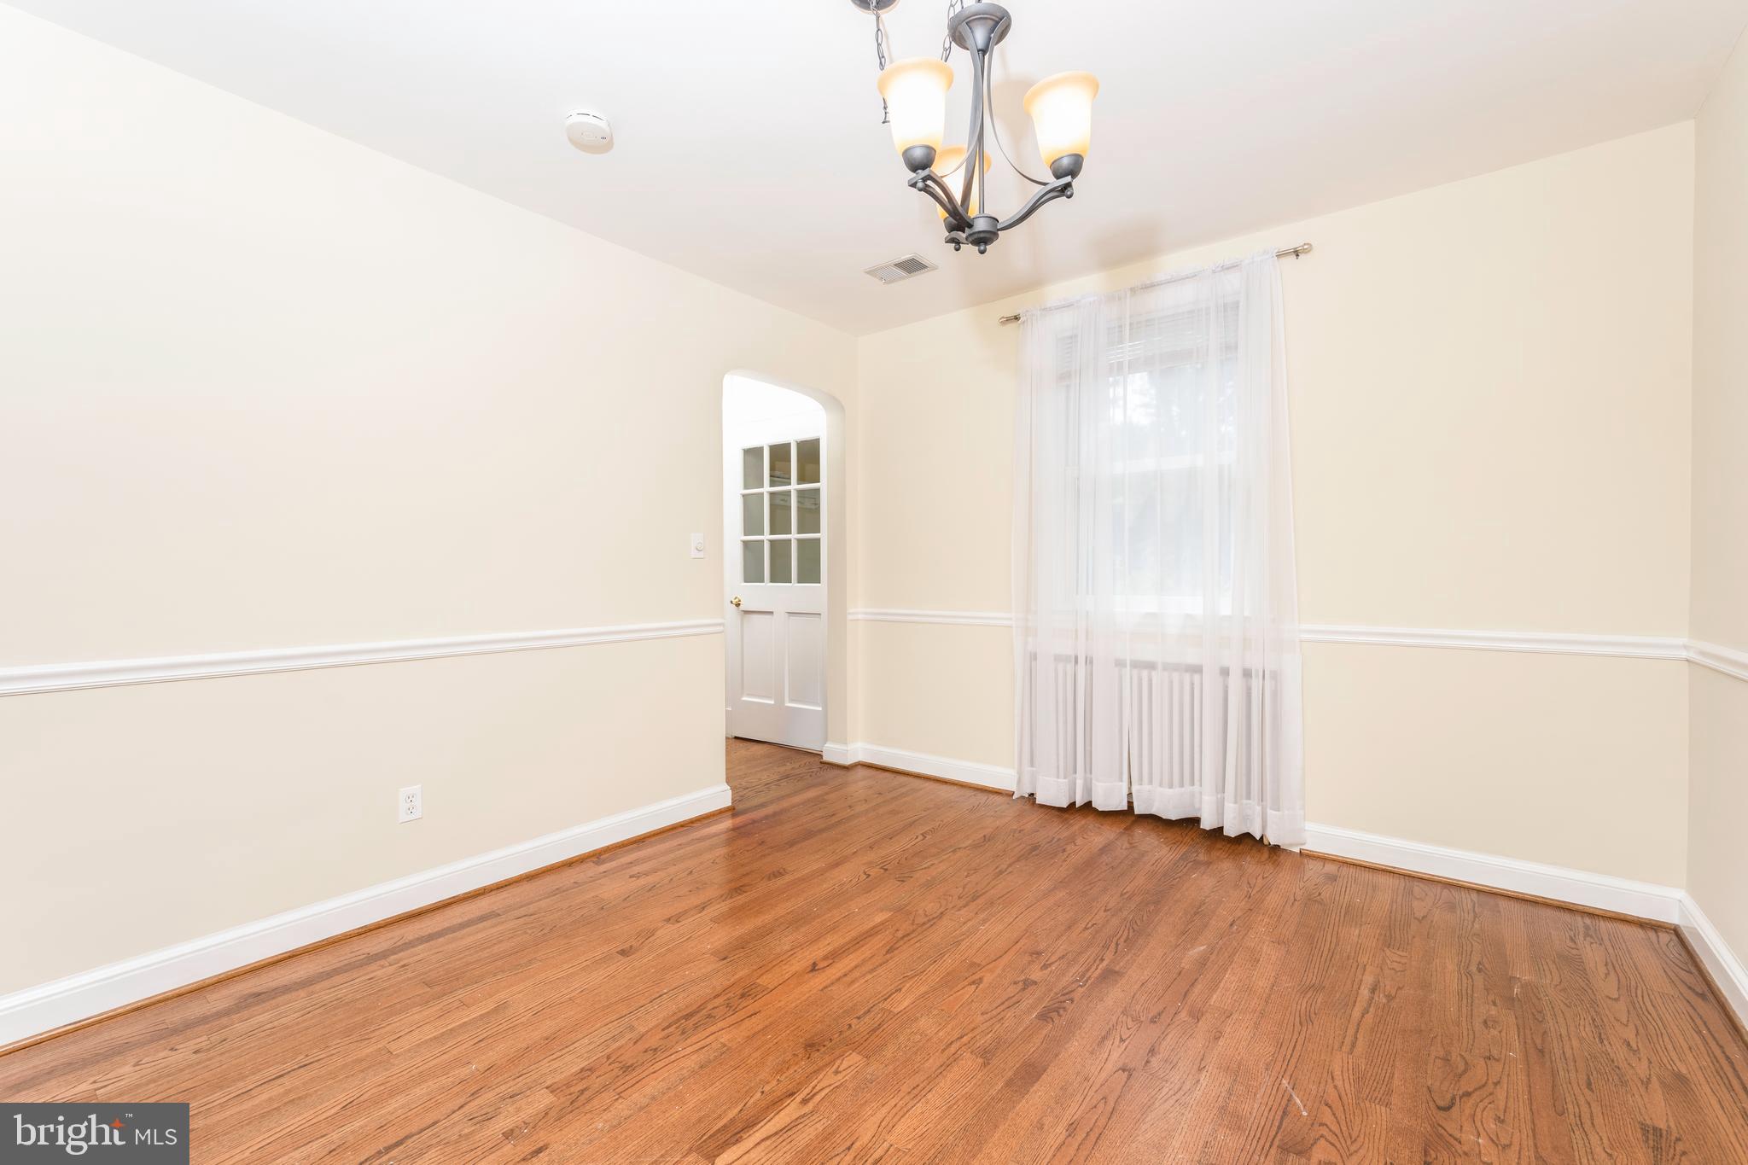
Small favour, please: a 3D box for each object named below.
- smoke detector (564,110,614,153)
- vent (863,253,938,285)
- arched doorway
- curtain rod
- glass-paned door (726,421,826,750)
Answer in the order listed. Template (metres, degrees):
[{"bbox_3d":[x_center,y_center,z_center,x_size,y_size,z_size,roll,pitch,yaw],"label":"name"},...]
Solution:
[{"bbox_3d":[-0.875,-1.391,2.233,0.128,0.036,0.128,0,1,38],"label":"smoke detector"},{"bbox_3d":[0.125,-1.425,3.335,0.299,0.018,0.190,0,1,38],"label":"vent"},{"bbox_3d":[-0.499,0.005,3.919,0.143,2.156,0.915,0,1,38],"label":"arched doorway"},{"bbox_3d":[1.177,-1.298,3.249,1.353,0.043,0.090,0,1,38],"label":"curtain rod"},{"bbox_3d":[-0.588,-0.002,4.707,0.844,2.095,0.050,0,1,33],"label":"glass-paned door"}]

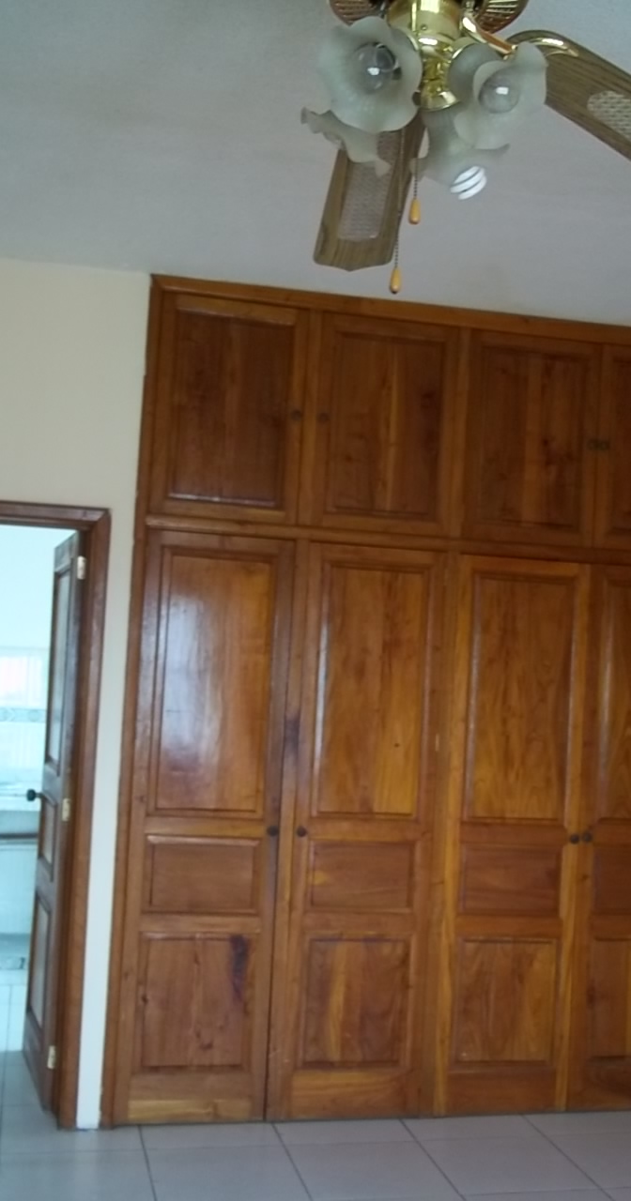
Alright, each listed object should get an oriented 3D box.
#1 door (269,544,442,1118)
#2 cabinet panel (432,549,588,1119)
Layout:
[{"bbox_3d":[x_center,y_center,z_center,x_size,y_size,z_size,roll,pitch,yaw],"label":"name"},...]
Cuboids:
[{"bbox_3d":[0.147,0.791,4.329,0.525,1.951,0.040,4,-3,-12],"label":"door"},{"bbox_3d":[0.694,0.825,4.450,0.504,1.951,0.040,4,-3,-12],"label":"cabinet panel"}]

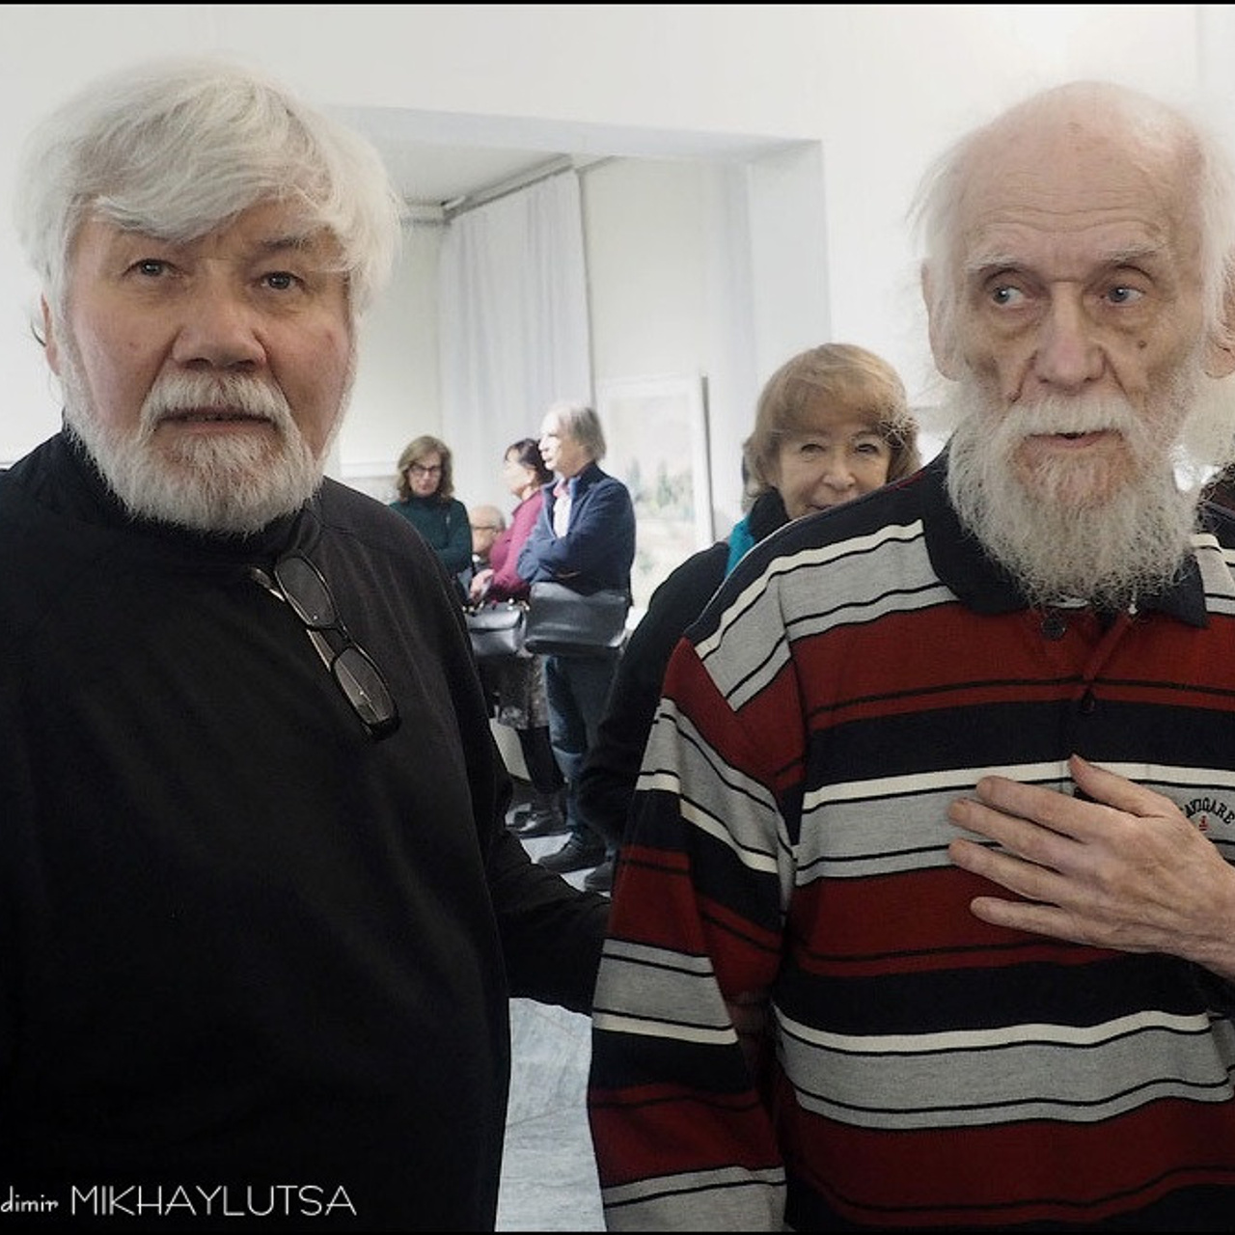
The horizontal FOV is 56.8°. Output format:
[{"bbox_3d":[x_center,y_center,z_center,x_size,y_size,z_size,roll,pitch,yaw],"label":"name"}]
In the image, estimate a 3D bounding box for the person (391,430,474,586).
[{"bbox_3d":[-0.775,0.065,4.850,0.460,1.660,0.320,-4,6,-12],"label":"person"}]

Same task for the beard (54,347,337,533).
[{"bbox_3d":[-0.234,-0.100,0.660,0.155,0.115,0.115,-2,7,-22],"label":"beard"}]

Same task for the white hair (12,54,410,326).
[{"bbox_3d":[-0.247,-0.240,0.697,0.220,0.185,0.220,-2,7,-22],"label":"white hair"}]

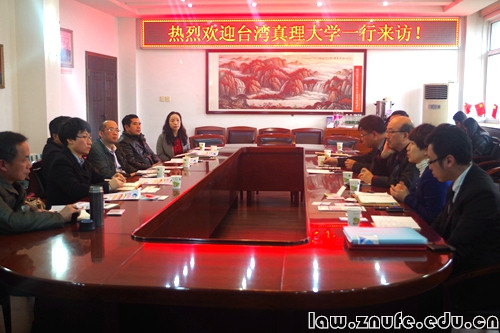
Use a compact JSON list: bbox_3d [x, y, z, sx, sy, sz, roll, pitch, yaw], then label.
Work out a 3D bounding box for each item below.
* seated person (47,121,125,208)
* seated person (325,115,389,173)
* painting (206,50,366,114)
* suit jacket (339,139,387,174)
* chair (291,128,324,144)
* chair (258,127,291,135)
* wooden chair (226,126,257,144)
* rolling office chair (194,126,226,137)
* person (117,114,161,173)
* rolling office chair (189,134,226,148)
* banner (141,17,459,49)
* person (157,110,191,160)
[{"bbox_3d":[-1.003,0.311,3.657,0.660,1.260,0.500,1,7,6],"label":"seated person"},{"bbox_3d":[0.990,0.215,4.569,0.680,1.270,0.560,1,7,6],"label":"seated person"},{"bbox_3d":[0.641,-1.518,9.823,2.880,1.150,0.050,1,7,6],"label":"painting"},{"bbox_3d":[1.022,0.049,4.545,0.500,0.580,0.520,1,7,6],"label":"suit jacket"},{"bbox_3d":[1.000,-0.208,9.418,0.570,0.880,0.600,1,7,6],"label":"chair"},{"bbox_3d":[0.420,-0.221,9.476,0.570,0.880,0.600,1,7,6],"label":"chair"},{"bbox_3d":[-0.160,-0.222,9.408,0.560,0.930,0.600,1,7,6],"label":"wooden chair"},{"bbox_3d":[-0.739,-0.246,9.591,0.570,0.880,0.600,1,7,6],"label":"rolling office chair"},{"bbox_3d":[-1.180,0.048,5.969,0.760,1.224,0.560,7,10,40],"label":"person"},{"bbox_3d":[-0.649,-0.011,7.878,0.570,0.900,0.600,1,7,6],"label":"rolling office chair"},{"bbox_3d":[0.846,-2.423,9.867,5.850,0.570,0.100,1,7,6],"label":"banner"},{"bbox_3d":[-0.869,-0.053,6.700,0.500,1.241,0.720,-4,9,-31],"label":"person"}]

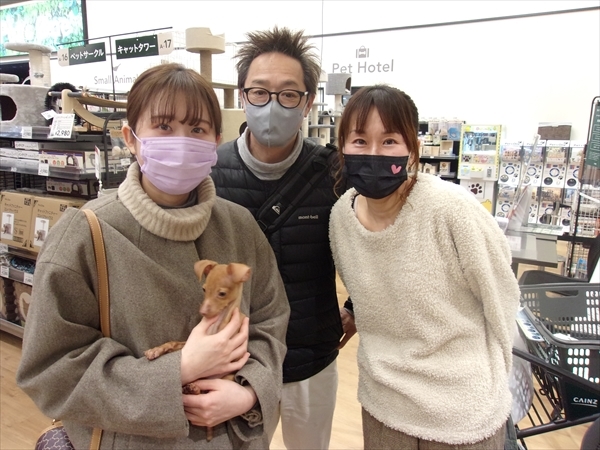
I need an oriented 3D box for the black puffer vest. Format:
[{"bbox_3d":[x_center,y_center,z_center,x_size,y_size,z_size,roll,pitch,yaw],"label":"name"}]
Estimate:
[{"bbox_3d":[-0.049,0.086,1.240,0.420,0.630,0.270,-2,13,3],"label":"black puffer vest"}]

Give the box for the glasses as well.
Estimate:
[{"bbox_3d":[-0.062,-0.303,1.123,0.143,0.048,0.142,5,13,-5],"label":"glasses"}]

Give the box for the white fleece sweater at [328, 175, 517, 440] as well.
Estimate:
[{"bbox_3d":[0.317,0.195,1.165,0.430,0.610,0.300,-3,21,24],"label":"white fleece sweater"}]

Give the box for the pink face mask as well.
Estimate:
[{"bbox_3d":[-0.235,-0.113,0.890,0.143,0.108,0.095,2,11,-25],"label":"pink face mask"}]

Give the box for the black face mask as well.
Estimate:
[{"bbox_3d":[0.160,-0.102,0.985,0.137,0.097,0.085,4,16,11],"label":"black face mask"}]

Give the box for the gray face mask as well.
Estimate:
[{"bbox_3d":[-0.058,-0.237,1.100,0.135,0.110,0.090,5,13,-4],"label":"gray face mask"}]

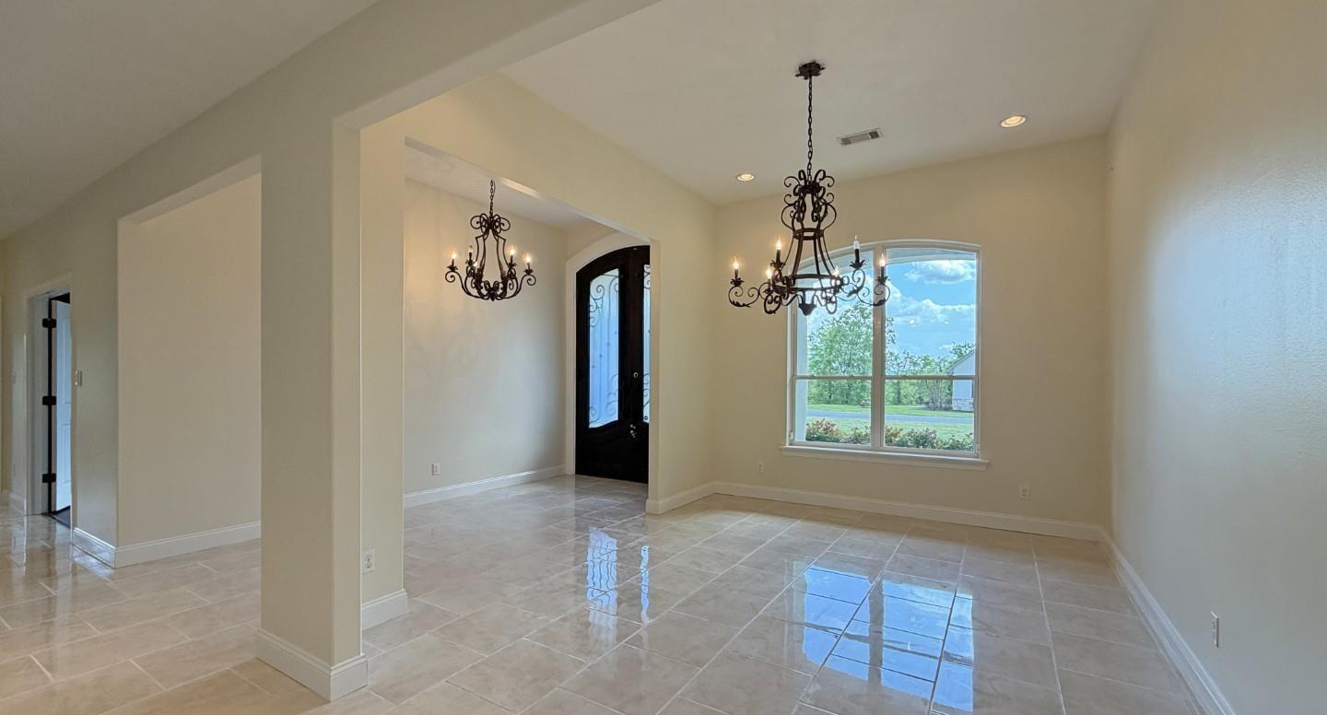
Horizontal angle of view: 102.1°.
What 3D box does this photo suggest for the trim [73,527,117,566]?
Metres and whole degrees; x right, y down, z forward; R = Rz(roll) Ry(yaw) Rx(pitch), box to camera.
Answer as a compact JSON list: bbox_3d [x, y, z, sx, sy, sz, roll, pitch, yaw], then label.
[{"bbox_3d":[-4.115,1.361,3.882,1.047,0.131,0.022,-2,-3,32],"label":"trim"}]

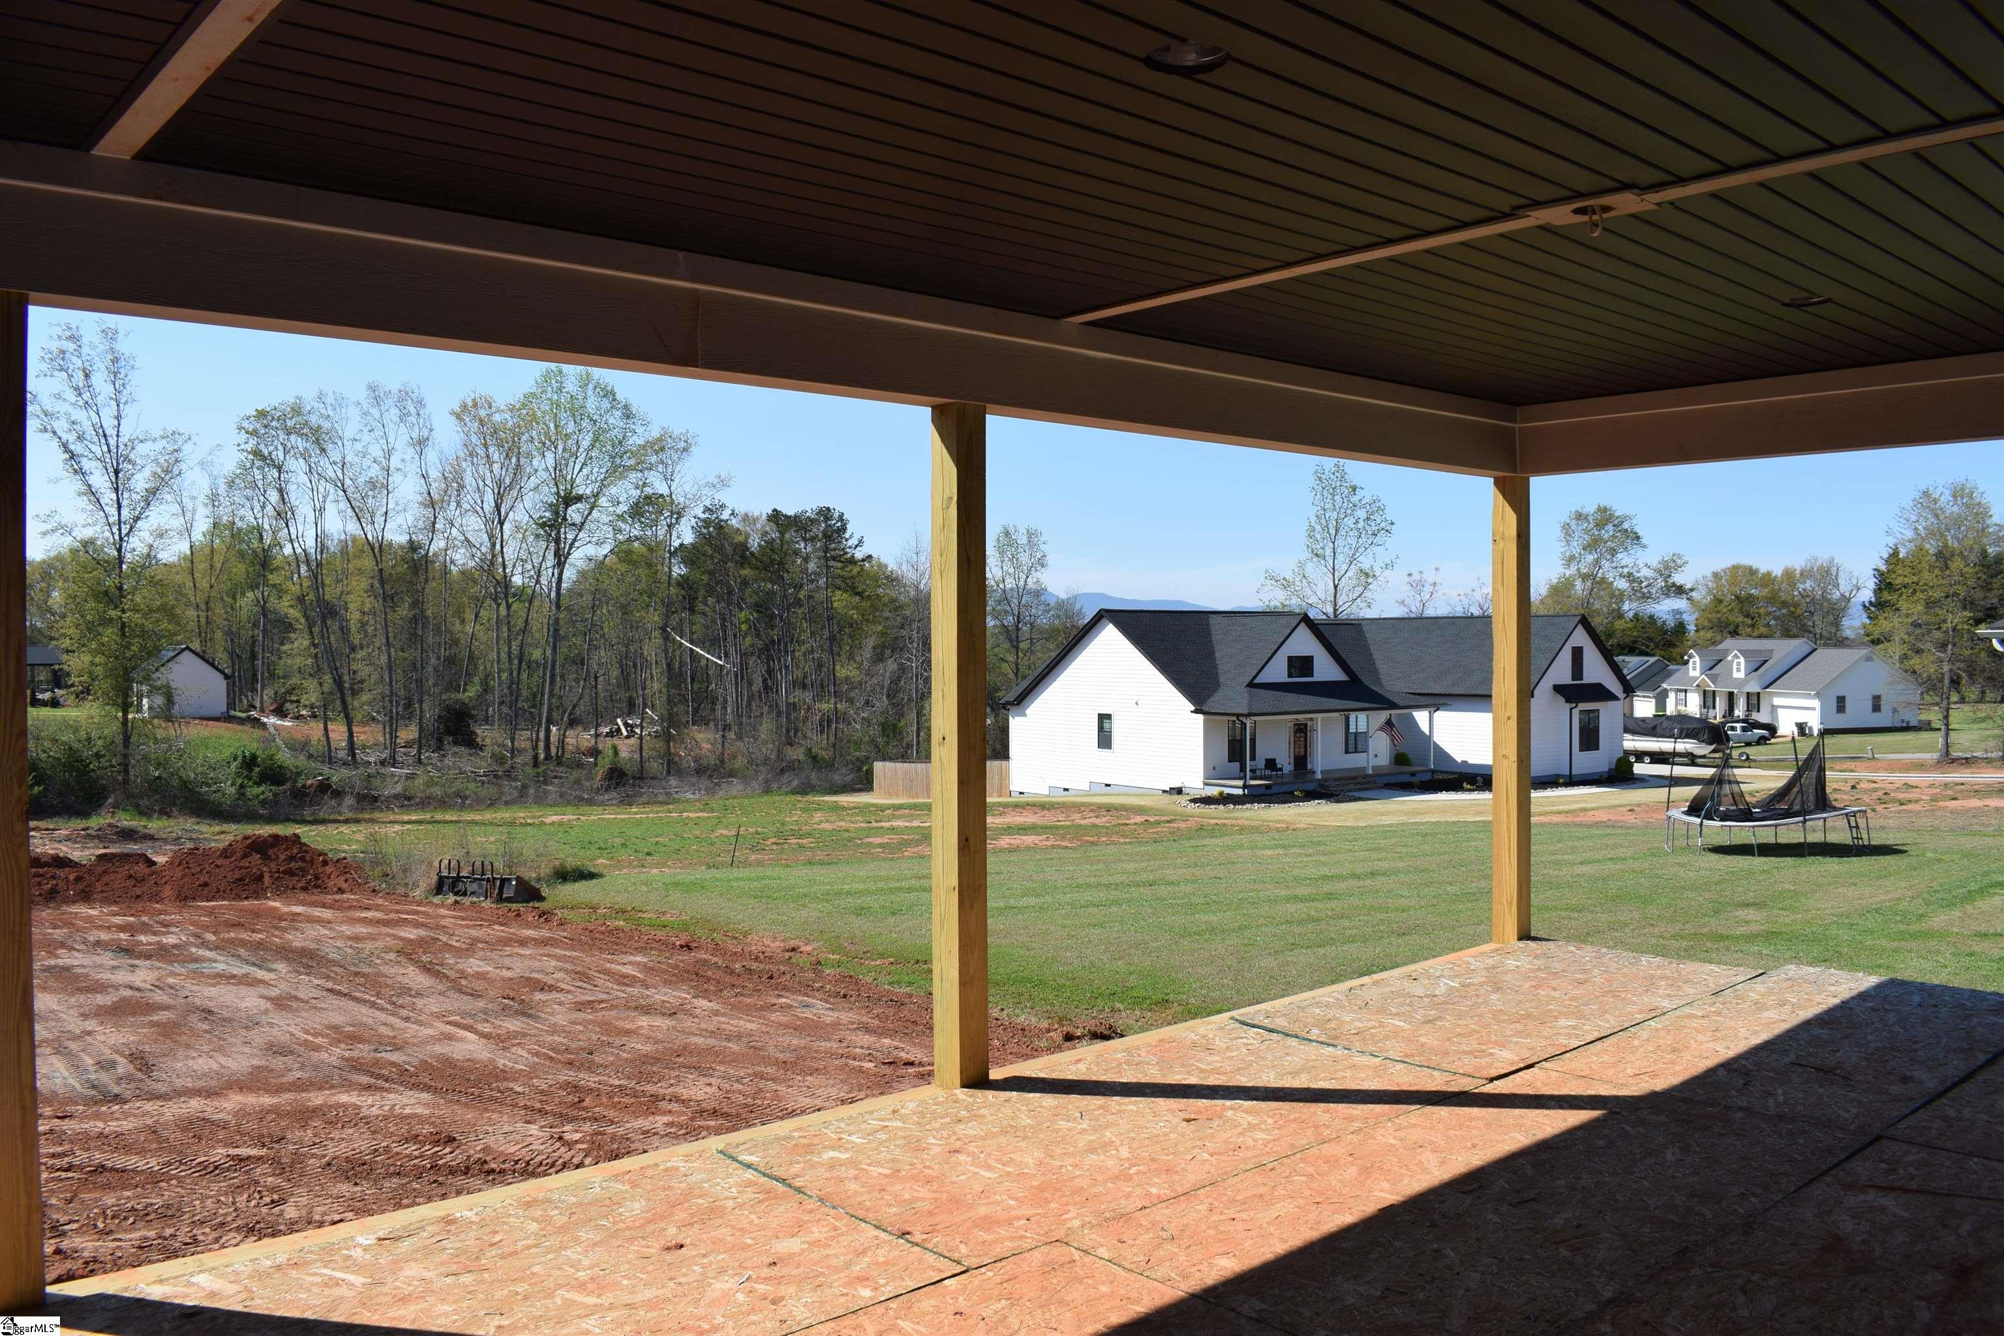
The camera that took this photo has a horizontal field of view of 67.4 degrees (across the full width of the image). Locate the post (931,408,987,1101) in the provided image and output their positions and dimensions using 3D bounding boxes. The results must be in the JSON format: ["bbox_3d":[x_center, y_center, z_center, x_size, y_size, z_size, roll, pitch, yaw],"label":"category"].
[{"bbox_3d":[-0.150,0.283,5.406,0.140,2.430,0.140,-1,1,-41],"label":"post"}]

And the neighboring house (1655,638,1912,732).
[{"bbox_3d":[63.100,1.250,121.000,9.000,7.000,22.000,0,1,-5],"label":"neighboring house"}]

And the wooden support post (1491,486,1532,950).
[{"bbox_3d":[2.703,0.223,7.939,0.140,2.430,0.140,-1,1,-41],"label":"wooden support post"}]

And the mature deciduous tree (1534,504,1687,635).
[{"bbox_3d":[54.900,-4.600,135.000,12.500,20.200,12.500,0,1,24],"label":"mature deciduous tree"}]

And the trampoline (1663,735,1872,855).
[{"bbox_3d":[17.100,2.770,33.500,4.270,2.650,4.270,0,1,27],"label":"trampoline"}]

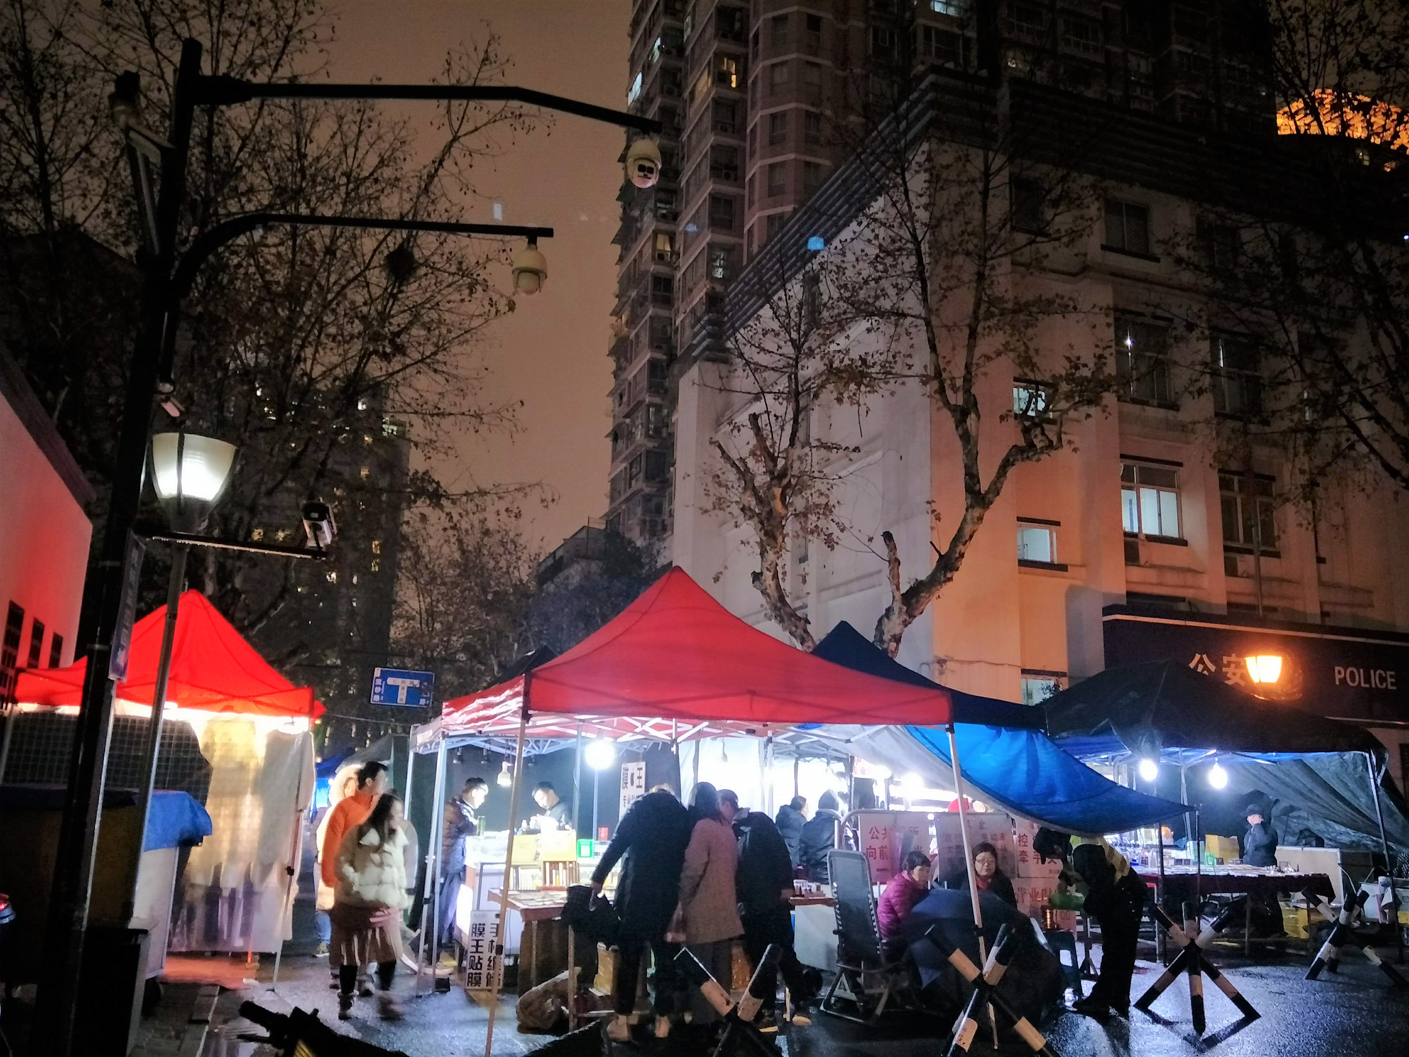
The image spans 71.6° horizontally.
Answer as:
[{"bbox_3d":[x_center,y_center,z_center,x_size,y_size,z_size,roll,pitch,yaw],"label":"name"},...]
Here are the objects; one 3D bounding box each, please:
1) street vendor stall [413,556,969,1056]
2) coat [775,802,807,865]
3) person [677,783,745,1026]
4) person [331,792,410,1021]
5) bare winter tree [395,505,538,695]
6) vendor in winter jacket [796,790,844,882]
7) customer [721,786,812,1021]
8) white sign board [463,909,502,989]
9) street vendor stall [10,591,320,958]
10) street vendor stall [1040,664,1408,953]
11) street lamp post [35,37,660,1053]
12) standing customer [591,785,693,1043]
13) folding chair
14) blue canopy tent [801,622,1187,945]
[{"bbox_3d":[-0.246,1.966,7.601,3.150,3.300,3.000,6,-14,-21],"label":"street vendor stall"},{"bbox_3d":[0.874,3.133,9.878,0.480,0.720,0.360,-4,-14,26],"label":"coat"},{"bbox_3d":[0.043,2.644,6.911,0.470,1.600,0.430,8,-14,-23],"label":"person"},{"bbox_3d":[-2.457,2.718,7.212,0.520,1.580,0.420,10,-16,-36],"label":"person"},{"bbox_3d":[-6.413,3.067,26.047,4.000,7.600,4.000,2,-13,0],"label":"bare winter tree"},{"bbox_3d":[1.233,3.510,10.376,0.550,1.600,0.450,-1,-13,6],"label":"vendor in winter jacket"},{"bbox_3d":[0.434,2.671,6.941,0.500,1.550,0.540,10,-15,-29],"label":"customer"},{"bbox_3d":[-1.769,3.375,7.831,0.310,0.660,0.030,2,-13,-6],"label":"white sign board"},{"bbox_3d":[-4.400,2.020,8.100,2.100,3.000,2.200,7,-14,-19],"label":"street vendor stall"},{"bbox_3d":[5.610,3.037,11.220,3.300,3.100,3.100,0,-13,2],"label":"street vendor stall"},{"bbox_3d":[-2.194,-0.134,5.892,3.600,6.250,0.600,2,-13,0],"label":"street lamp post"},{"bbox_3d":[-0.415,2.529,6.514,0.640,1.580,0.580,3,-13,-3],"label":"standing customer"},{"bbox_3d":[1.249,3.049,7.403,0.780,1.120,0.600,12,-18,-41],"label":"folding chair"},{"bbox_3d":[2.116,2.554,9.884,3.900,3.250,3.300,1,-13,-3],"label":"blue canopy tent"}]

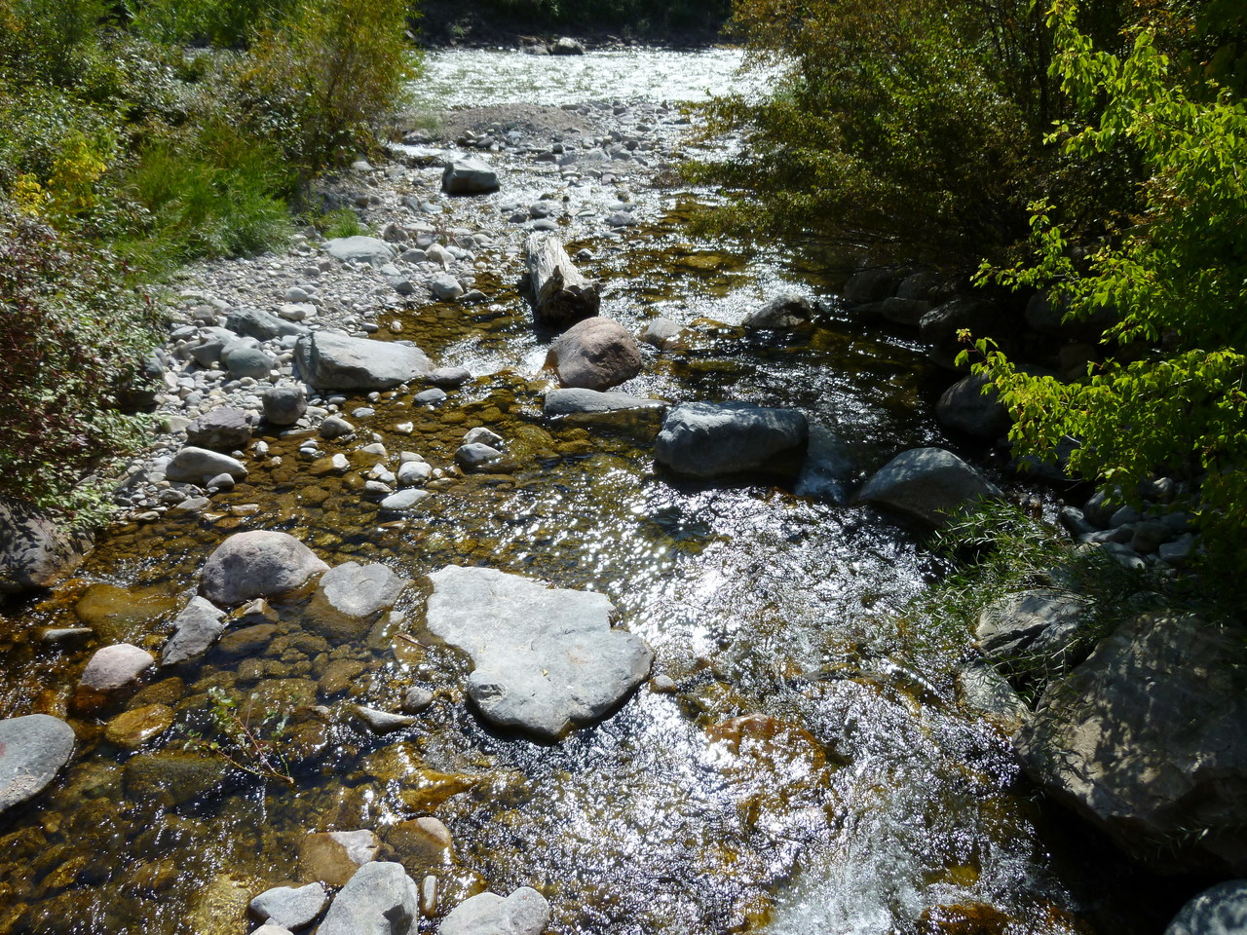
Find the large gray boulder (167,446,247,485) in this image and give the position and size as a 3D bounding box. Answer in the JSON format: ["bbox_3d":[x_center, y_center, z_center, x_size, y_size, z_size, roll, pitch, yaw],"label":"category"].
[{"bbox_3d":[-2.911,-0.012,6.283,0.583,0.216,0.321,6,29,10],"label":"large gray boulder"}]

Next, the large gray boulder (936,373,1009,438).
[{"bbox_3d":[2.763,-0.481,7.080,0.620,0.500,0.540,0,29,0],"label":"large gray boulder"}]

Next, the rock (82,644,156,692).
[{"bbox_3d":[-2.745,1.084,4.884,0.347,0.160,0.236,-20,34,-31],"label":"rock"}]

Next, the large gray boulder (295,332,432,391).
[{"bbox_3d":[-2.358,-0.968,8.187,1.189,0.393,0.713,-9,30,-15],"label":"large gray boulder"}]

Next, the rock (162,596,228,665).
[{"bbox_3d":[-2.340,0.877,4.914,0.290,0.220,0.480,13,31,22],"label":"rock"}]

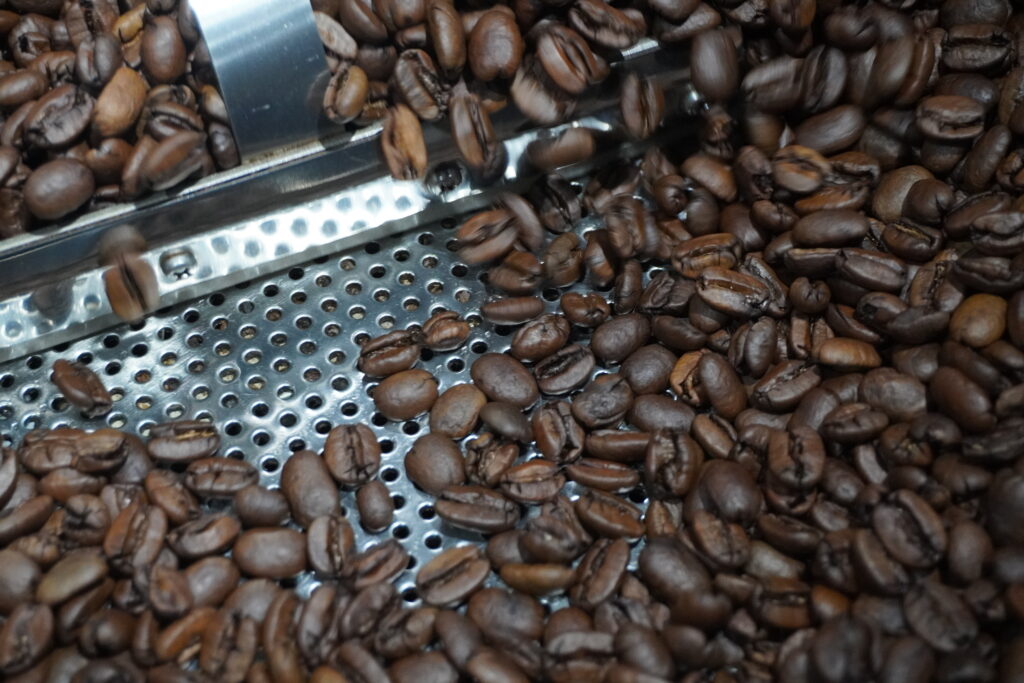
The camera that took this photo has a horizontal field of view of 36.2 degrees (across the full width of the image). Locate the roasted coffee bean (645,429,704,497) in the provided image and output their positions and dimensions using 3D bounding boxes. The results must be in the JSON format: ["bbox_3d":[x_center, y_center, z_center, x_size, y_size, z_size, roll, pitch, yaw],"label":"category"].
[{"bbox_3d":[0.024,0.019,0.235,0.009,0.005,0.011,0,70,0],"label":"roasted coffee bean"}]

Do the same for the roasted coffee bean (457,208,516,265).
[{"bbox_3d":[-0.004,-0.017,0.258,0.011,0.005,0.008,-30,89,-4],"label":"roasted coffee bean"}]

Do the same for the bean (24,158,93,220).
[{"bbox_3d":[-0.069,-0.023,0.238,0.011,0.006,0.009,-37,73,-12],"label":"bean"}]

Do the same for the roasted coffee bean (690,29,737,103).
[{"bbox_3d":[0.033,-0.045,0.256,0.008,0.005,0.012,-6,99,3],"label":"roasted coffee bean"}]

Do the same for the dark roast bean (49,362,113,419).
[{"bbox_3d":[-0.068,0.008,0.246,0.006,0.007,0.012,-39,64,-22],"label":"dark roast bean"}]

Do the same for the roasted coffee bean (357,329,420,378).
[{"bbox_3d":[-0.019,0.002,0.239,0.011,0.005,0.007,-28,52,-23],"label":"roasted coffee bean"}]

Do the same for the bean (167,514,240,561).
[{"bbox_3d":[-0.043,0.027,0.220,0.011,0.005,0.006,-19,42,-21],"label":"bean"}]

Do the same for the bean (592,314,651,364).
[{"bbox_3d":[0.017,0.000,0.240,0.008,0.005,0.011,35,63,23],"label":"bean"}]

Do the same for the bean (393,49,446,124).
[{"bbox_3d":[-0.014,-0.040,0.245,0.007,0.005,0.013,-34,96,-37],"label":"bean"}]

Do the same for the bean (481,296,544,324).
[{"bbox_3d":[0.000,-0.005,0.254,0.011,0.007,0.005,-4,88,0],"label":"bean"}]

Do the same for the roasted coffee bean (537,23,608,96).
[{"bbox_3d":[0.009,-0.044,0.246,0.008,0.005,0.013,-39,97,-2],"label":"roasted coffee bean"}]

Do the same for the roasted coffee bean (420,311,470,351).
[{"bbox_3d":[-0.010,-0.002,0.242,0.009,0.004,0.006,-24,49,-21],"label":"roasted coffee bean"}]

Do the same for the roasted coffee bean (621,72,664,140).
[{"bbox_3d":[0.021,-0.039,0.260,0.007,0.005,0.011,-8,98,-9],"label":"roasted coffee bean"}]

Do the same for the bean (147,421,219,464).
[{"bbox_3d":[-0.050,0.016,0.239,0.011,0.005,0.008,-5,27,-12],"label":"bean"}]

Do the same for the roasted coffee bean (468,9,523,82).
[{"bbox_3d":[-0.003,-0.048,0.253,0.009,0.006,0.012,-2,77,1],"label":"roasted coffee bean"}]

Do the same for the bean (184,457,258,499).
[{"bbox_3d":[-0.042,0.019,0.227,0.011,0.004,0.006,5,55,5],"label":"bean"}]

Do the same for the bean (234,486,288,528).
[{"bbox_3d":[-0.038,0.025,0.235,0.009,0.005,0.007,18,59,5],"label":"bean"}]

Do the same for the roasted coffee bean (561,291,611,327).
[{"bbox_3d":[0.011,-0.005,0.244,0.008,0.004,0.005,16,57,12],"label":"roasted coffee bean"}]

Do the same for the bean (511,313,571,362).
[{"bbox_3d":[0.004,-0.001,0.240,0.011,0.005,0.007,-39,63,-23],"label":"bean"}]

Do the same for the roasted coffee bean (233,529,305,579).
[{"bbox_3d":[-0.034,0.030,0.219,0.011,0.005,0.007,4,55,4],"label":"roasted coffee bean"}]

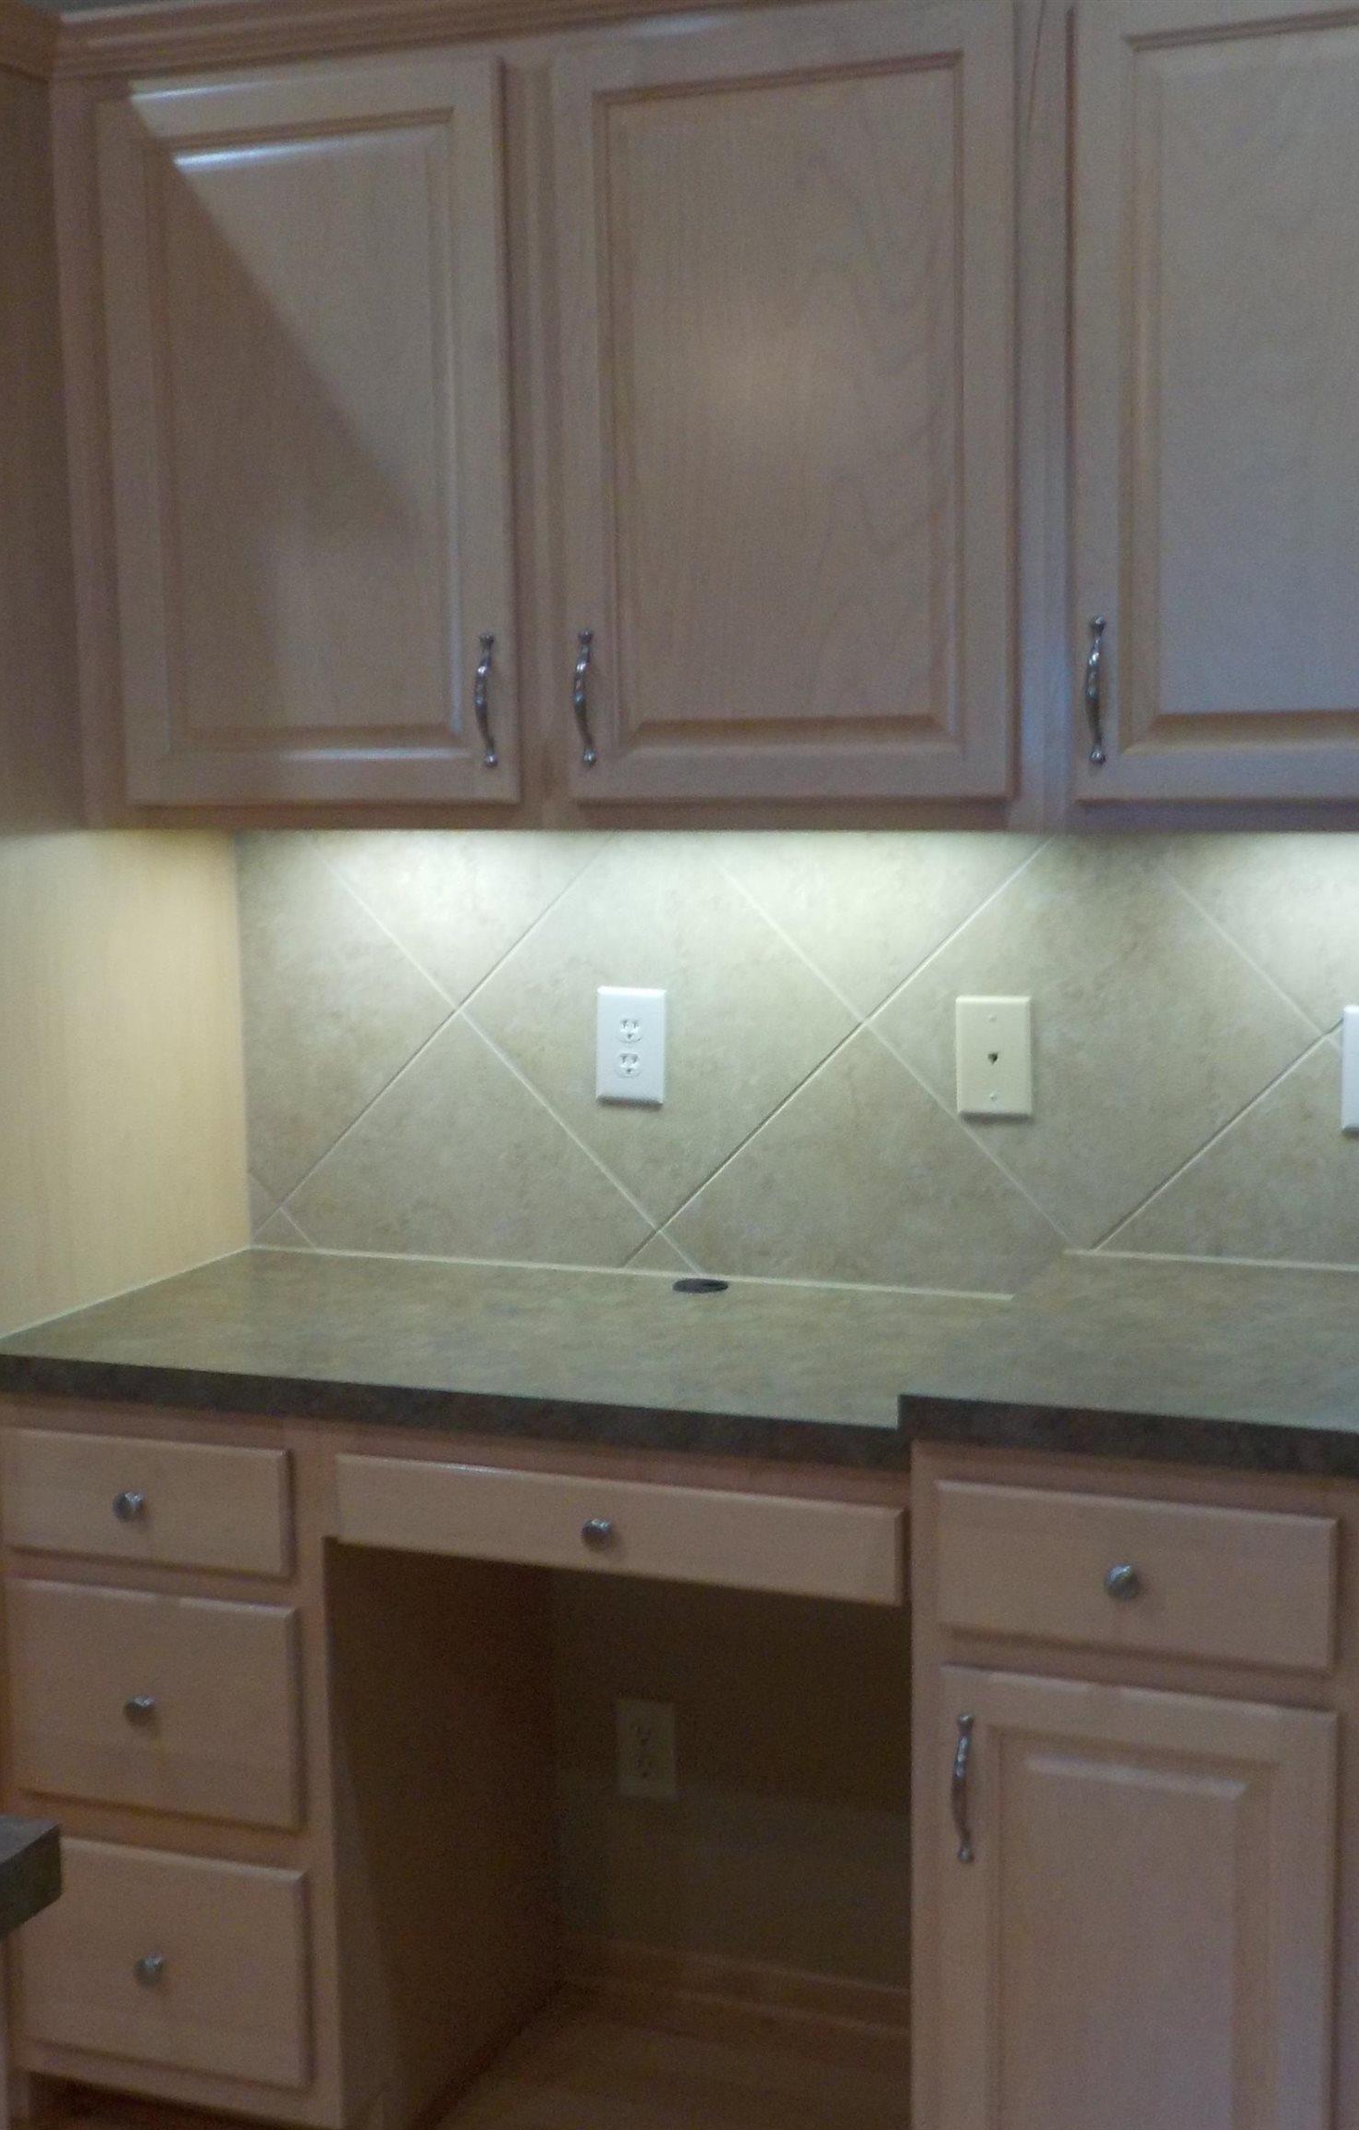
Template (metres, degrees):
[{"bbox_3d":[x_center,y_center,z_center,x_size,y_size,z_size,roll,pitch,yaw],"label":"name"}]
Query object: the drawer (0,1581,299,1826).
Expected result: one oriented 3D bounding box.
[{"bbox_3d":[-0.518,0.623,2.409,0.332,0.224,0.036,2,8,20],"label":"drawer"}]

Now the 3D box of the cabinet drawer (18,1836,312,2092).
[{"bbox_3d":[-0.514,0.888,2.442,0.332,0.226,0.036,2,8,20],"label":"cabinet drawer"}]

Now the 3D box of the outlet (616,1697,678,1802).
[{"bbox_3d":[-0.039,0.790,2.834,0.071,0.116,0.009,2,8,20],"label":"outlet"}]

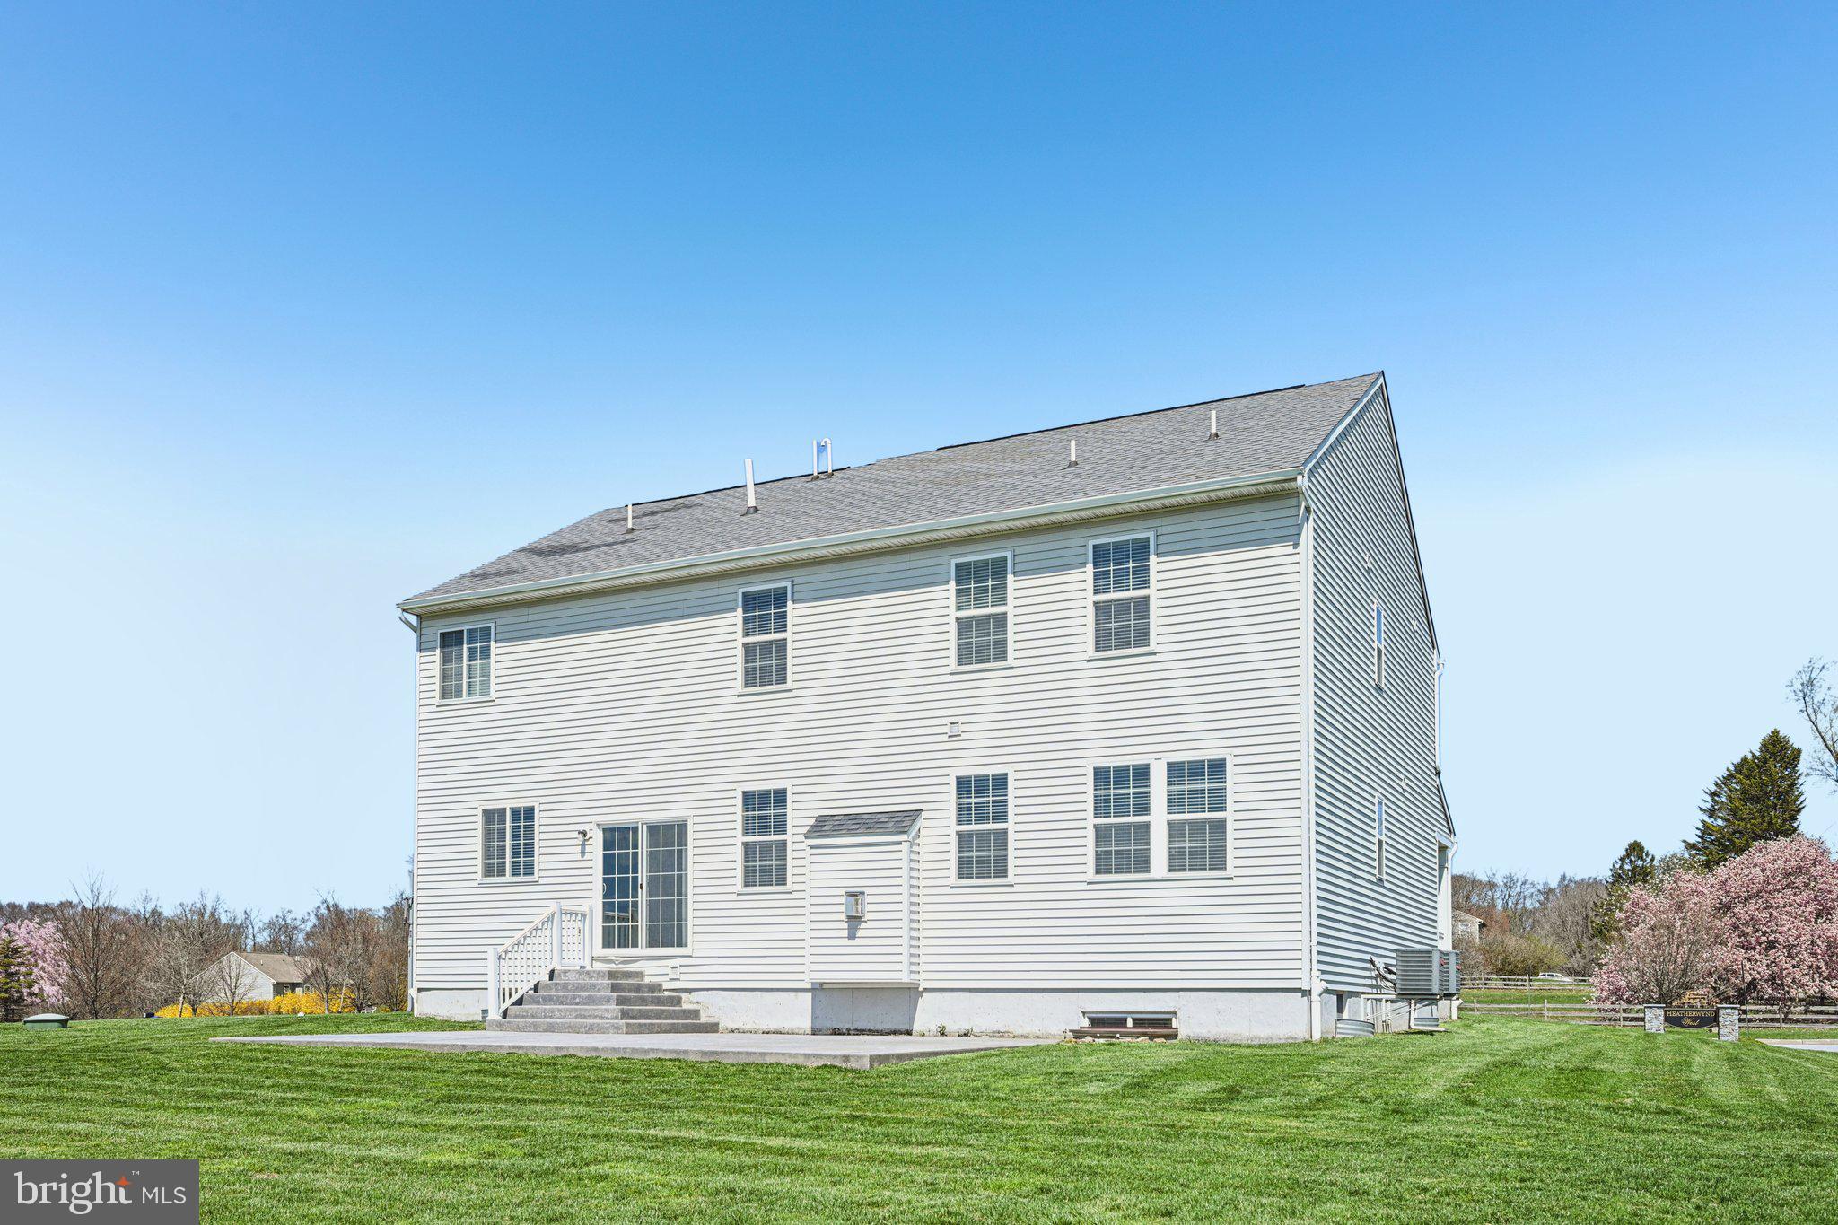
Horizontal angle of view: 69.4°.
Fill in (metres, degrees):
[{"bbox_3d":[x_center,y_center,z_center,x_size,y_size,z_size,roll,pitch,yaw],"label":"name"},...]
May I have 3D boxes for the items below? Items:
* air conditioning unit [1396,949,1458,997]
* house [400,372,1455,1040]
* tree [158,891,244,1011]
[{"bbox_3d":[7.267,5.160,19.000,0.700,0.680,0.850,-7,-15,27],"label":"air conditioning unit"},{"bbox_3d":[1.117,2.035,24.465,14.700,9.950,13.500,-7,-15,27],"label":"house"},{"bbox_3d":[-35.201,16.739,65.000,4.300,5.700,4.300,-7,-15,27],"label":"tree"}]

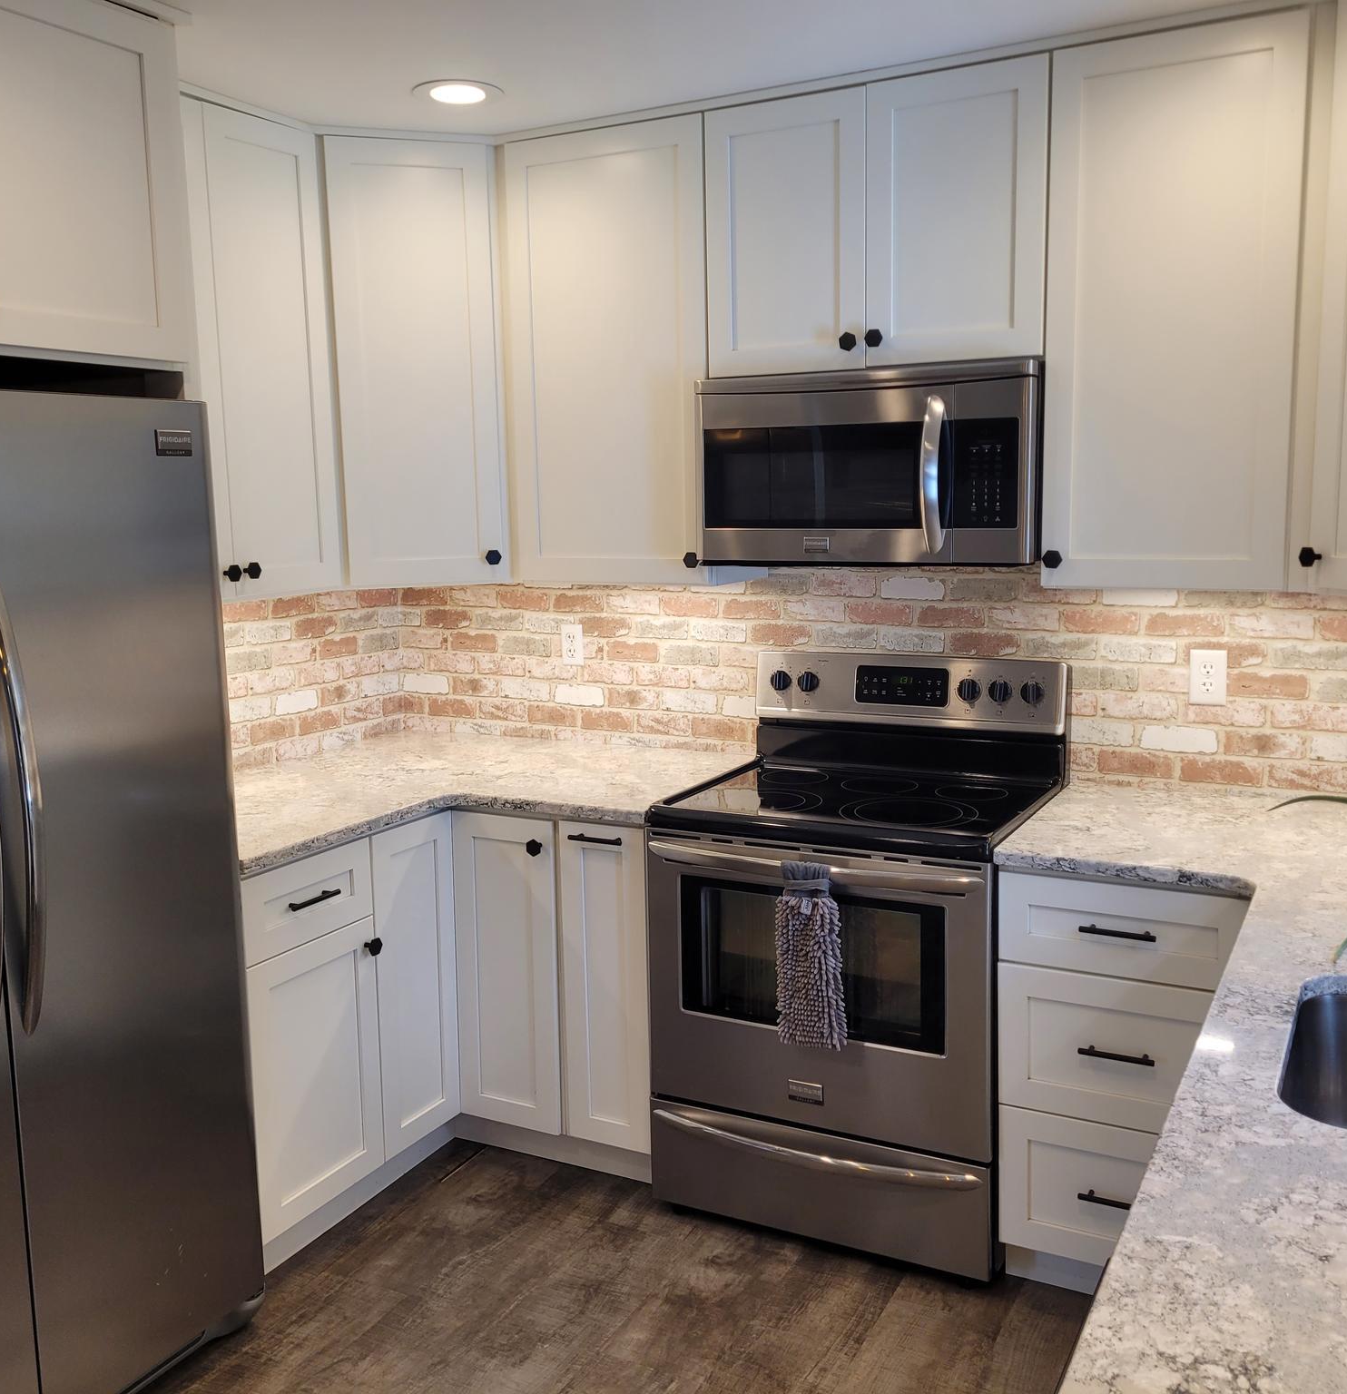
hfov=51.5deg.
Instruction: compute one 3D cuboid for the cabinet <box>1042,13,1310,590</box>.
[{"bbox_3d":[1.033,-0.749,2.831,0.470,1.041,0.336,3,9,28],"label":"cabinet"}]

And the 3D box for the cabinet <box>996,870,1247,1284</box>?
[{"bbox_3d":[0.988,0.722,2.913,0.455,0.884,0.632,3,9,28],"label":"cabinet"}]

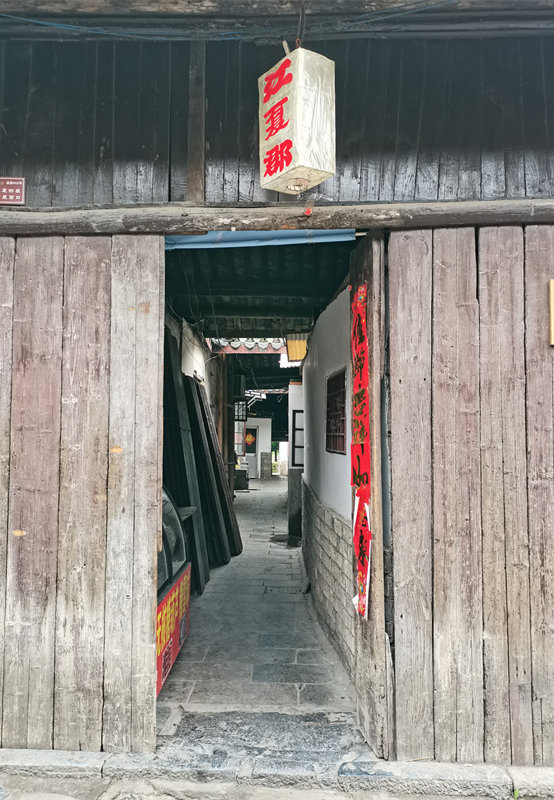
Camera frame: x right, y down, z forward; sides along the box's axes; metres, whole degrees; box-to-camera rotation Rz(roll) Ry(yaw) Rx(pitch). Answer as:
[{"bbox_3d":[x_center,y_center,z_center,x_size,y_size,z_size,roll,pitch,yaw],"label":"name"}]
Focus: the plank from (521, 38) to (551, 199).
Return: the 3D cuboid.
[{"bbox_3d":[1.226,-1.336,2.863,0.117,0.772,0.030,-1,-3,3],"label":"plank"}]

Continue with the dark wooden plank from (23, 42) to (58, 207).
[{"bbox_3d":[-1.157,-1.357,2.966,0.133,0.830,0.030,1,-3,3],"label":"dark wooden plank"}]

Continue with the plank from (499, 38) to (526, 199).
[{"bbox_3d":[1.115,-1.332,2.854,0.094,0.775,0.030,-1,-3,3],"label":"plank"}]

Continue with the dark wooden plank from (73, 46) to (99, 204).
[{"bbox_3d":[-0.926,-1.355,2.955,0.078,0.831,0.030,1,-3,3],"label":"dark wooden plank"}]

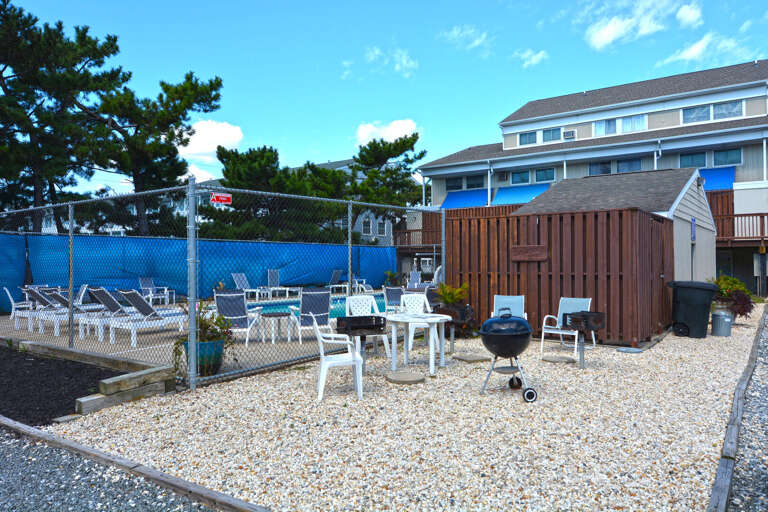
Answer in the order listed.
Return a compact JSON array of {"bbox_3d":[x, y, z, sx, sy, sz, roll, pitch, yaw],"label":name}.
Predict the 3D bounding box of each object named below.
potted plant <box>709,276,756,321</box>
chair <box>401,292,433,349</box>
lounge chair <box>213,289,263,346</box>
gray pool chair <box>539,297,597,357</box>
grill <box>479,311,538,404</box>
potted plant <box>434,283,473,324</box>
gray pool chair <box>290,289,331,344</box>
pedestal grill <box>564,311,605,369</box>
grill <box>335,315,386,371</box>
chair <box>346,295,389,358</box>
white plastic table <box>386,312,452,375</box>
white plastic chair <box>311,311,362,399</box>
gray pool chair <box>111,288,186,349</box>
[{"bbox_3d":[7.170,0.903,10.950,0.800,1.010,0.780,0,0,33],"label":"potted plant"},{"bbox_3d":[0.588,1.132,9.053,0.570,0.890,0.580,0,0,-13],"label":"chair"},{"bbox_3d":[-2.552,1.057,9.363,0.620,0.970,0.760,0,0,8],"label":"lounge chair"},{"bbox_3d":[2.870,1.071,8.200,0.580,0.850,0.700,0,0,32],"label":"gray pool chair"},{"bbox_3d":[1.363,1.064,5.973,0.610,0.980,0.620,0,0,0],"label":"grill"},{"bbox_3d":[1.300,0.951,10.200,0.700,0.900,0.660,0,0,0],"label":"potted plant"},{"bbox_3d":[-1.332,1.055,9.803,0.620,0.970,0.760,0,0,-22],"label":"gray pool chair"},{"bbox_3d":[2.768,1.167,7.353,0.420,0.780,0.480,0,-1,-45],"label":"pedestal grill"},{"bbox_3d":[-0.291,1.183,7.053,0.560,0.770,0.420,0,0,-20],"label":"grill"},{"bbox_3d":[-0.235,1.074,8.200,0.570,0.880,0.570,0,0,-22],"label":"chair"},{"bbox_3d":[0.470,1.177,7.200,0.890,0.720,0.890,0,0,0],"label":"white plastic table"},{"bbox_3d":[-0.510,1.057,5.760,0.570,0.885,0.570,0,0,-7],"label":"white plastic chair"},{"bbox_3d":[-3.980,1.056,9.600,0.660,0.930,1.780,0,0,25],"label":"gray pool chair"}]

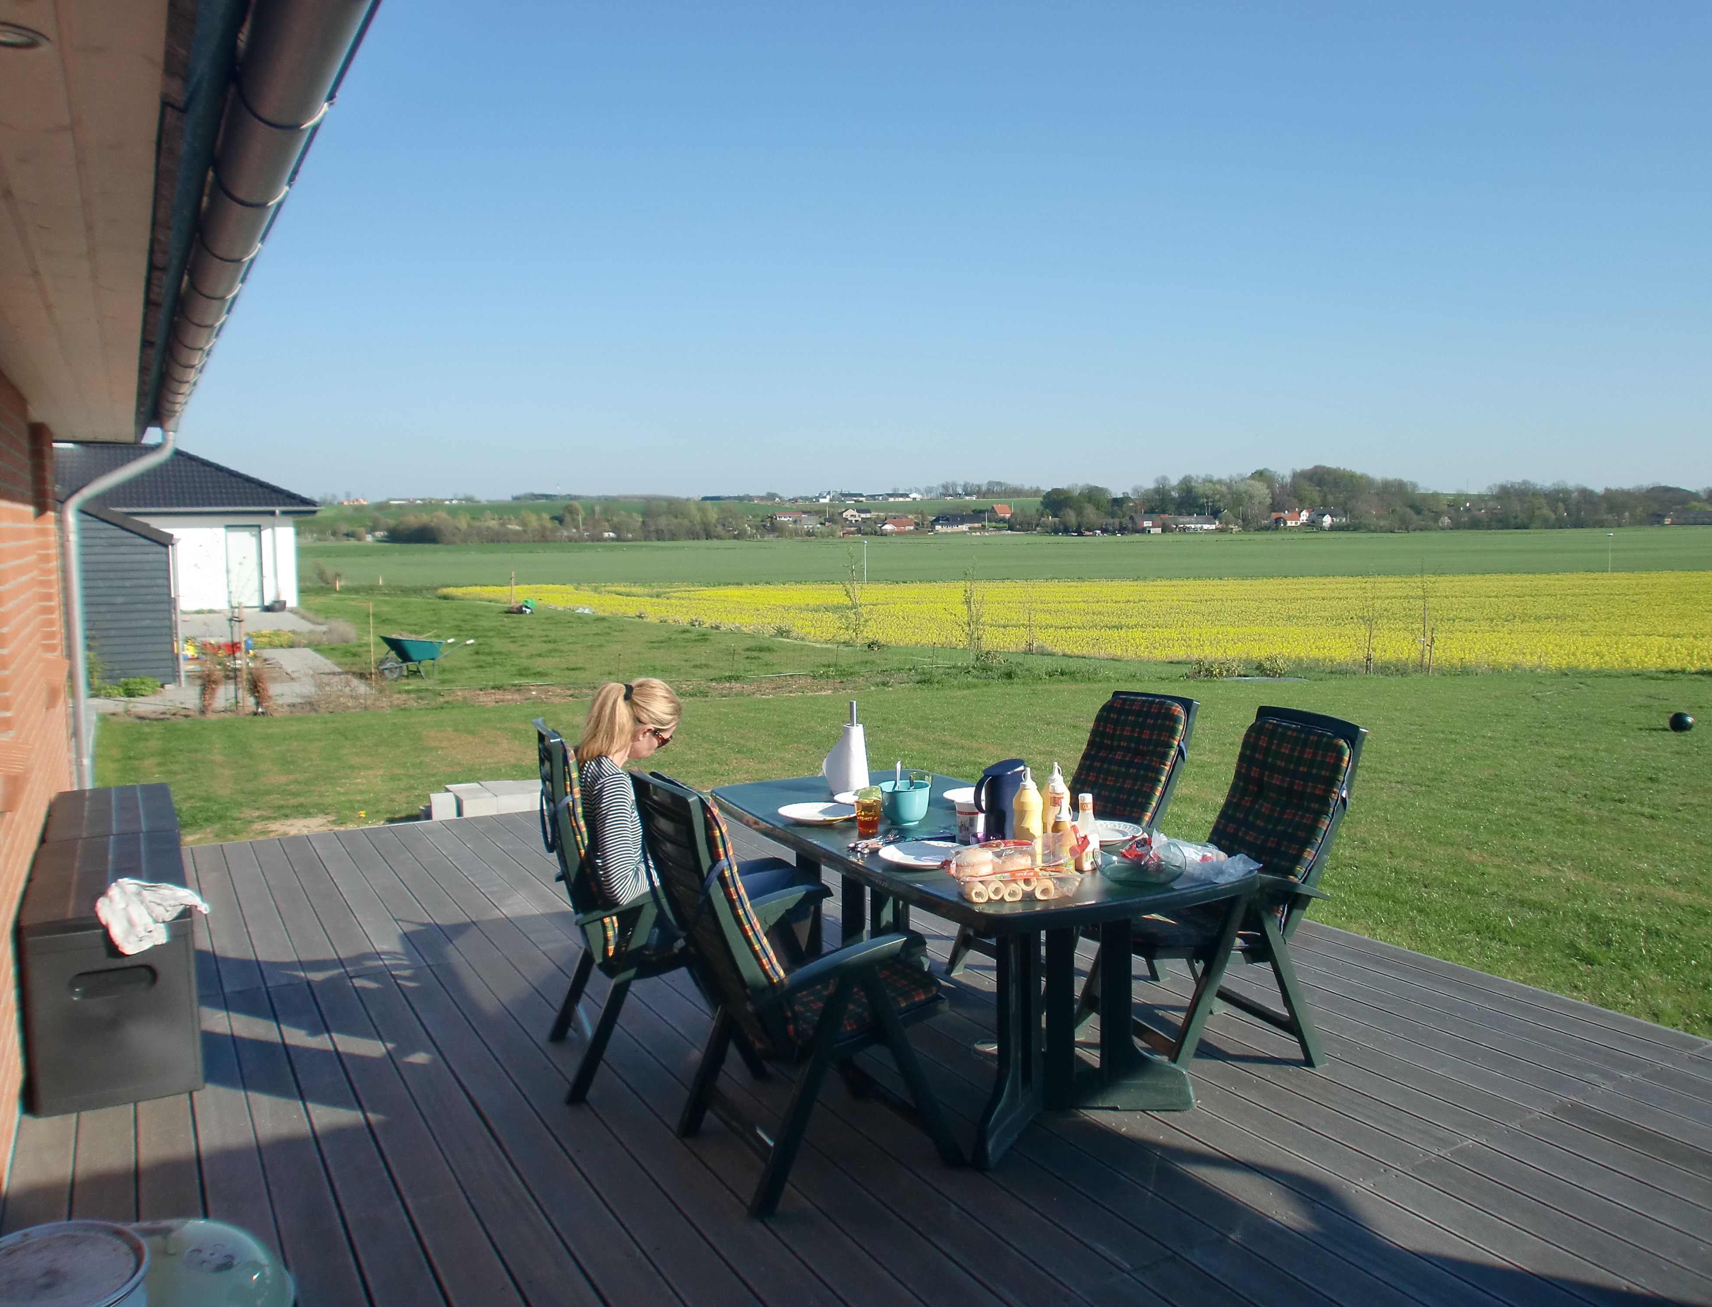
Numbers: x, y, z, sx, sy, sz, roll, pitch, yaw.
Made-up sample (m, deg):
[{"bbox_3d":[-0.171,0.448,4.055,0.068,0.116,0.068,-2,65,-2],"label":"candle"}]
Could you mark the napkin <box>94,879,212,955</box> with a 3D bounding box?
[{"bbox_3d":[-2.103,0.791,3.909,0.280,0.150,0.280,-4,6,-29],"label":"napkin"}]

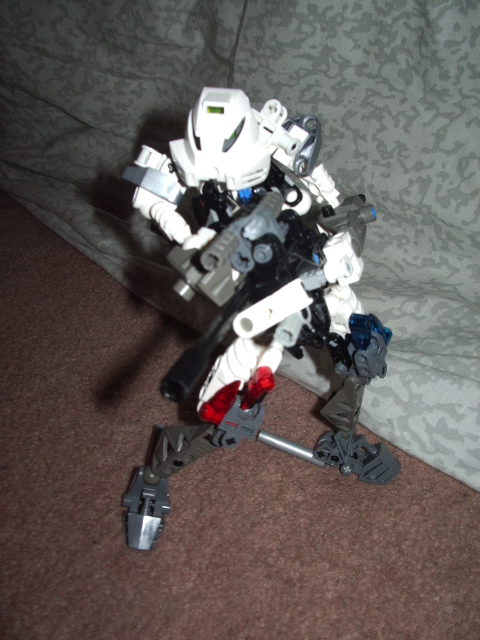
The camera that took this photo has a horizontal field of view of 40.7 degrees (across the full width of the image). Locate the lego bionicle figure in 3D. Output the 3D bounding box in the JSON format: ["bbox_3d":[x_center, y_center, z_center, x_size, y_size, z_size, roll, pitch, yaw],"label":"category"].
[{"bbox_3d":[0.013,0.014,0.302,0.152,0.210,0.120,-3,35,-4],"label":"lego bionicle figure"}]

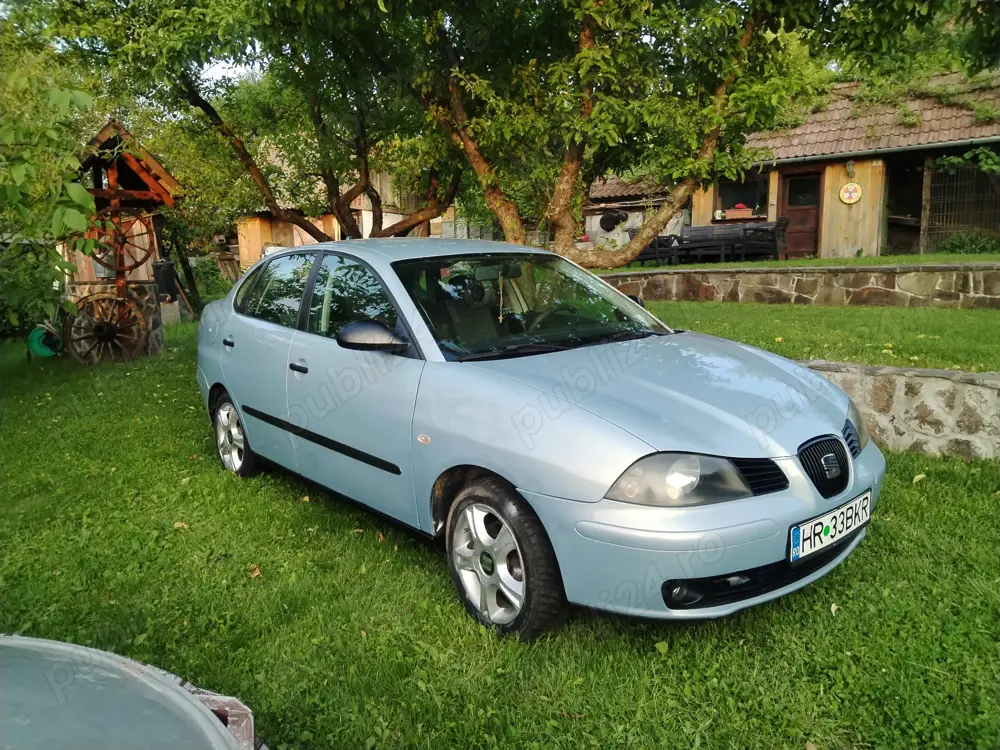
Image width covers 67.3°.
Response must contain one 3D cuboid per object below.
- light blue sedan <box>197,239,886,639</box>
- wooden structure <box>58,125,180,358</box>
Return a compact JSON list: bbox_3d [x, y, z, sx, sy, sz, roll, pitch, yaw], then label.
[{"bbox_3d":[-0.303,-0.007,4.015,1.710,1.430,4.280,-9,13,-39],"label":"light blue sedan"},{"bbox_3d":[-5.133,-1.718,9.995,1.550,3.000,1.250,-6,10,-37],"label":"wooden structure"}]

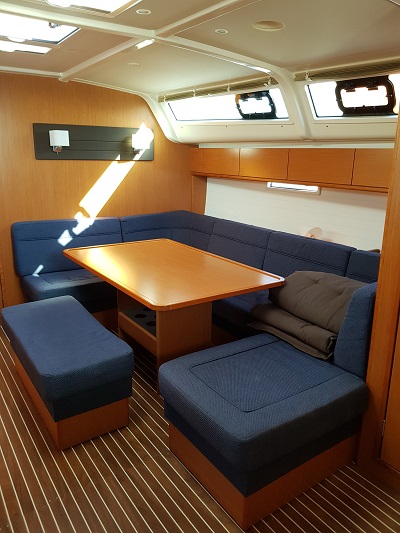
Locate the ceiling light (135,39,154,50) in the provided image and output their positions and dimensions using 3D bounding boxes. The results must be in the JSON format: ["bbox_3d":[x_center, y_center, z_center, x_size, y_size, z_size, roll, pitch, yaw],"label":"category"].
[{"bbox_3d":[-0.342,-1.358,2.448,0.050,0.028,0.190,-9,18,-34],"label":"ceiling light"}]

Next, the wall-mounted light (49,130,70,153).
[{"bbox_3d":[-1.222,-1.087,3.503,0.135,0.180,0.120,-9,18,-34],"label":"wall-mounted light"}]

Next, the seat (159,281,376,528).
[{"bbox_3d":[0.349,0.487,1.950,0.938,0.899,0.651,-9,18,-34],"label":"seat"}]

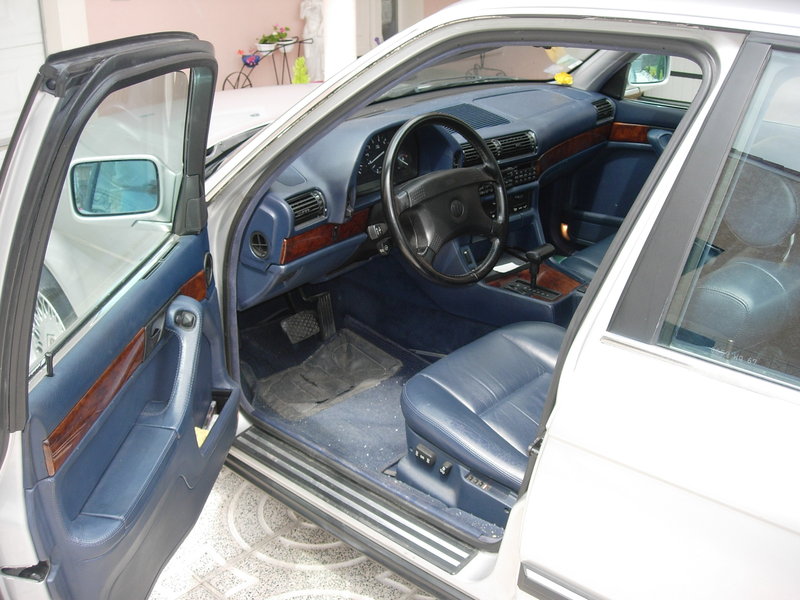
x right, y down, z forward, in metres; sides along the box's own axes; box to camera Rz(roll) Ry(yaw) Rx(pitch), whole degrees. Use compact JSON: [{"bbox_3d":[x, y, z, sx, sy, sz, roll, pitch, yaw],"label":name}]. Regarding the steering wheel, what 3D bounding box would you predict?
[{"bbox_3d":[0.095,-0.217,1.946,0.090,0.392,0.392,-9,12,46],"label":"steering wheel"}]

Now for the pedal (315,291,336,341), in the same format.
[{"bbox_3d":[-0.214,0.045,2.552,0.030,0.145,0.050,-4,15,45],"label":"pedal"}]

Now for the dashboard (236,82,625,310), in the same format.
[{"bbox_3d":[0.096,-0.384,2.435,0.430,0.400,1.450,18,30,38],"label":"dashboard"}]

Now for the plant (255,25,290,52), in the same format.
[{"bbox_3d":[-1.268,-2.620,8.800,0.310,0.270,0.270,-17,28,-34],"label":"plant"}]

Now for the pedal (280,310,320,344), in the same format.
[{"bbox_3d":[-0.278,0.077,2.468,0.088,0.062,0.030,-25,-2,-43],"label":"pedal"}]

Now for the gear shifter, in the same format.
[{"bbox_3d":[0.362,-0.089,2.291,0.045,0.110,0.085,18,30,38],"label":"gear shifter"}]

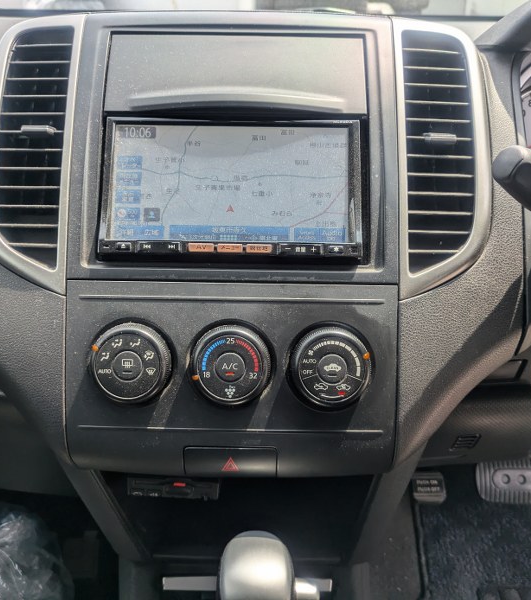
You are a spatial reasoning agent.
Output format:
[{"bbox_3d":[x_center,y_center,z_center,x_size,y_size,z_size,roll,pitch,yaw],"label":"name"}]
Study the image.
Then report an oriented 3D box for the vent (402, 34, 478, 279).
[{"bbox_3d":[0.121,-0.104,0.407,0.051,0.173,0.025,1,-10,-13],"label":"vent"}]

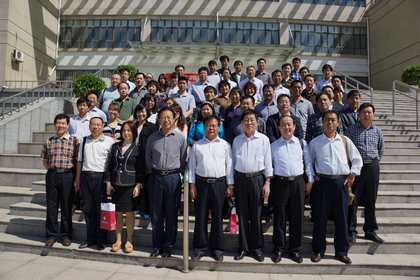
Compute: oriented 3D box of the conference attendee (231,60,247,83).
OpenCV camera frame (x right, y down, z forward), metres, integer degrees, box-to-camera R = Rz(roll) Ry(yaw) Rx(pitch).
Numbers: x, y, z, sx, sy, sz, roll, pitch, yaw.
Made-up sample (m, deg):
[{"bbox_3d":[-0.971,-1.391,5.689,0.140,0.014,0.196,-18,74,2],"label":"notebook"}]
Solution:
[{"bbox_3d":[0.743,-1.164,8.100,0.480,1.730,0.290,1,0,5],"label":"conference attendee"}]

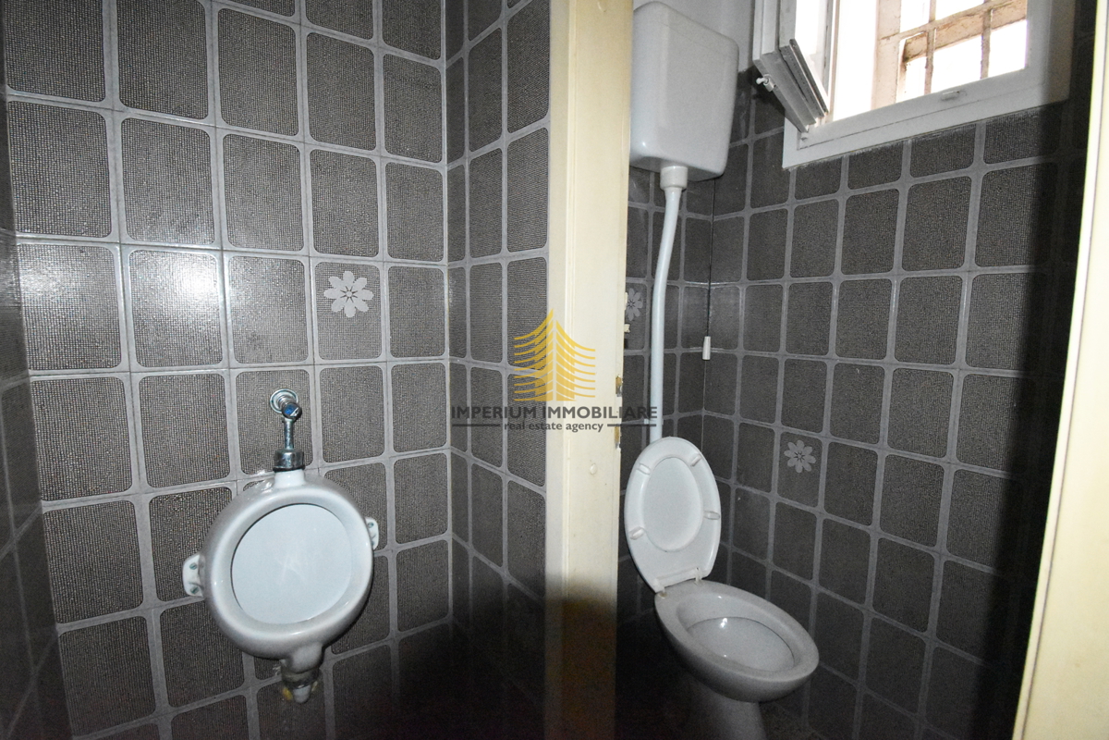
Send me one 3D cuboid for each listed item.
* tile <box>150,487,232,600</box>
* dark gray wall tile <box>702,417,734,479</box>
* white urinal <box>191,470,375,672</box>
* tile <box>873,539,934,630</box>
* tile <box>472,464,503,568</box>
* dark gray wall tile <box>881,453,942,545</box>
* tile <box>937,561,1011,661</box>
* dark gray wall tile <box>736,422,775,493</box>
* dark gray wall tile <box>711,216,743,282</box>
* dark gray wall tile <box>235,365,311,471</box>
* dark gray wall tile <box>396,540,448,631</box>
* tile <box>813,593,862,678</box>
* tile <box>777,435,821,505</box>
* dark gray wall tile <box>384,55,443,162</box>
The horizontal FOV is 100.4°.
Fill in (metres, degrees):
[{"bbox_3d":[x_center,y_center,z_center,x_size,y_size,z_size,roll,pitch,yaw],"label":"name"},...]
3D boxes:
[{"bbox_3d":[-0.672,0.319,0.867,0.119,0.194,0.010,-3,7,-31],"label":"tile"},{"bbox_3d":[0.547,0.260,1.545,0.010,0.194,0.122,-4,7,-36],"label":"dark gray wall tile"},{"bbox_3d":[-0.499,0.429,0.889,0.345,0.430,0.270,-3,7,-32],"label":"white urinal"},{"bbox_3d":[0.911,0.556,1.204,0.010,0.212,0.127,-3,7,-33],"label":"tile"},{"bbox_3d":[-0.151,0.326,1.053,0.010,0.211,0.131,-4,8,-40],"label":"tile"},{"bbox_3d":[0.913,0.329,1.181,0.010,0.212,0.127,-3,7,-33],"label":"dark gray wall tile"},{"bbox_3d":[0.939,0.535,1.032,0.010,0.194,0.114,-4,7,-36],"label":"tile"},{"bbox_3d":[0.662,0.284,1.520,0.012,0.203,0.131,-3,7,-32],"label":"dark gray wall tile"},{"bbox_3d":[0.566,-0.397,1.522,0.010,0.202,0.122,-3,7,-33],"label":"dark gray wall tile"},{"bbox_3d":[-0.551,0.100,0.913,0.124,0.201,0.010,-3,7,-31],"label":"dark gray wall tile"},{"bbox_3d":[-0.333,0.546,1.170,0.133,0.212,0.010,-3,7,-32],"label":"dark gray wall tile"},{"bbox_3d":[0.827,0.767,1.347,0.010,0.211,0.131,-3,7,-33],"label":"tile"},{"bbox_3d":[0.740,0.299,1.399,0.012,0.203,0.131,-3,7,-32],"label":"tile"},{"bbox_3d":[-0.322,-0.584,1.045,0.131,0.211,0.010,-3,7,-31],"label":"dark gray wall tile"}]

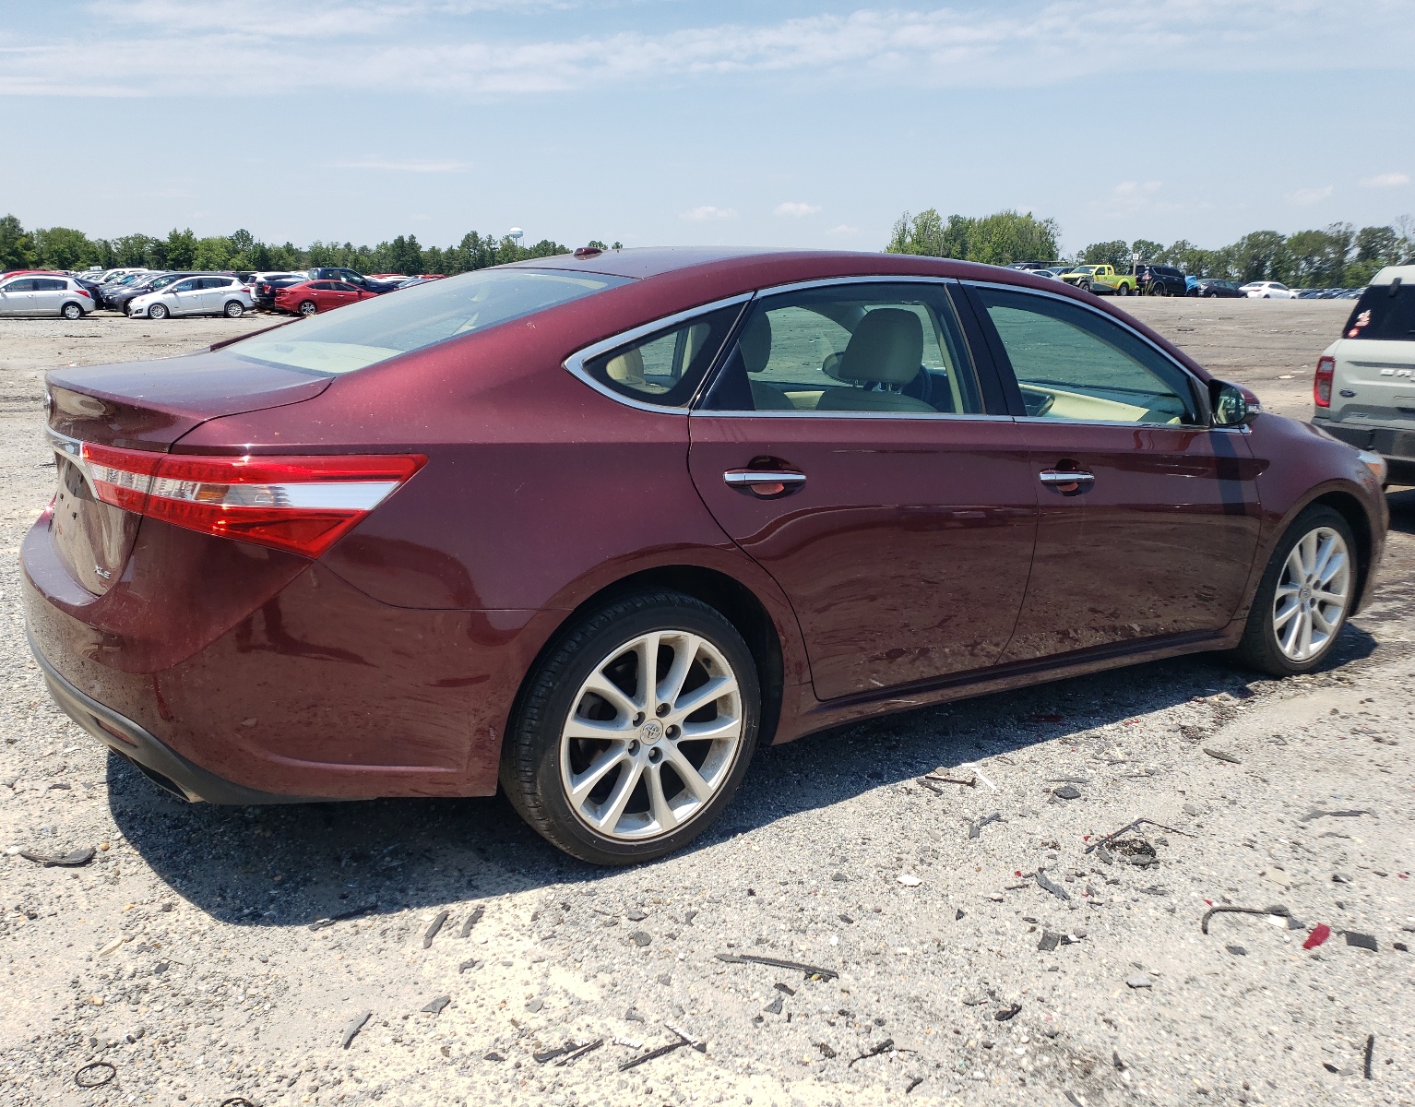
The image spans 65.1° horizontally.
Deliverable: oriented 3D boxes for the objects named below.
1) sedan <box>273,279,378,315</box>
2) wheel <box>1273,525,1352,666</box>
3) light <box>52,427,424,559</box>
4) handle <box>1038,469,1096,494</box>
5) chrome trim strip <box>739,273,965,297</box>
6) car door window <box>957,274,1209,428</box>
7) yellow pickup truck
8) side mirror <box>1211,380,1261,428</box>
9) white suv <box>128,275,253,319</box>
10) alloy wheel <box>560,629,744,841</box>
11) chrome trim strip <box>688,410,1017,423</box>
[{"bbox_3d":[-15.120,-10.380,45.100,4.560,1.440,1.800,-8,16,-30],"label":"sedan"},{"bbox_3d":[2.178,0.130,4.163,0.495,0.495,0.200,-6,15,-31],"label":"wheel"},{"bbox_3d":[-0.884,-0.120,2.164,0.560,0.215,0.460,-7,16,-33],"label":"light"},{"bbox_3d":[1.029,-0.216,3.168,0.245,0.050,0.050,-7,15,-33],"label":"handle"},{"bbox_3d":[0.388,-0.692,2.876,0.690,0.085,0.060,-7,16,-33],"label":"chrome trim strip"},{"bbox_3d":[1.204,-0.601,3.404,1.082,0.456,0.075,-5,-10,-35],"label":"car door window"},{"bbox_3d":[22.830,-16.030,65.080,5.250,1.760,1.850,-8,16,-30],"label":"yellow pickup truck"},{"bbox_3d":[1.653,-0.467,3.467,0.125,0.150,0.190,-7,15,-33],"label":"side mirror"},{"bbox_3d":[-19.943,-9.895,42.664,4.400,1.600,1.830,-8,16,-33],"label":"white suv"},{"bbox_3d":[-0.172,0.402,2.624,0.495,0.495,0.200,-7,14,-33],"label":"alloy wheel"},{"bbox_3d":[0.407,-0.345,2.788,1.070,0.022,0.022,-3,13,-33],"label":"chrome trim strip"}]

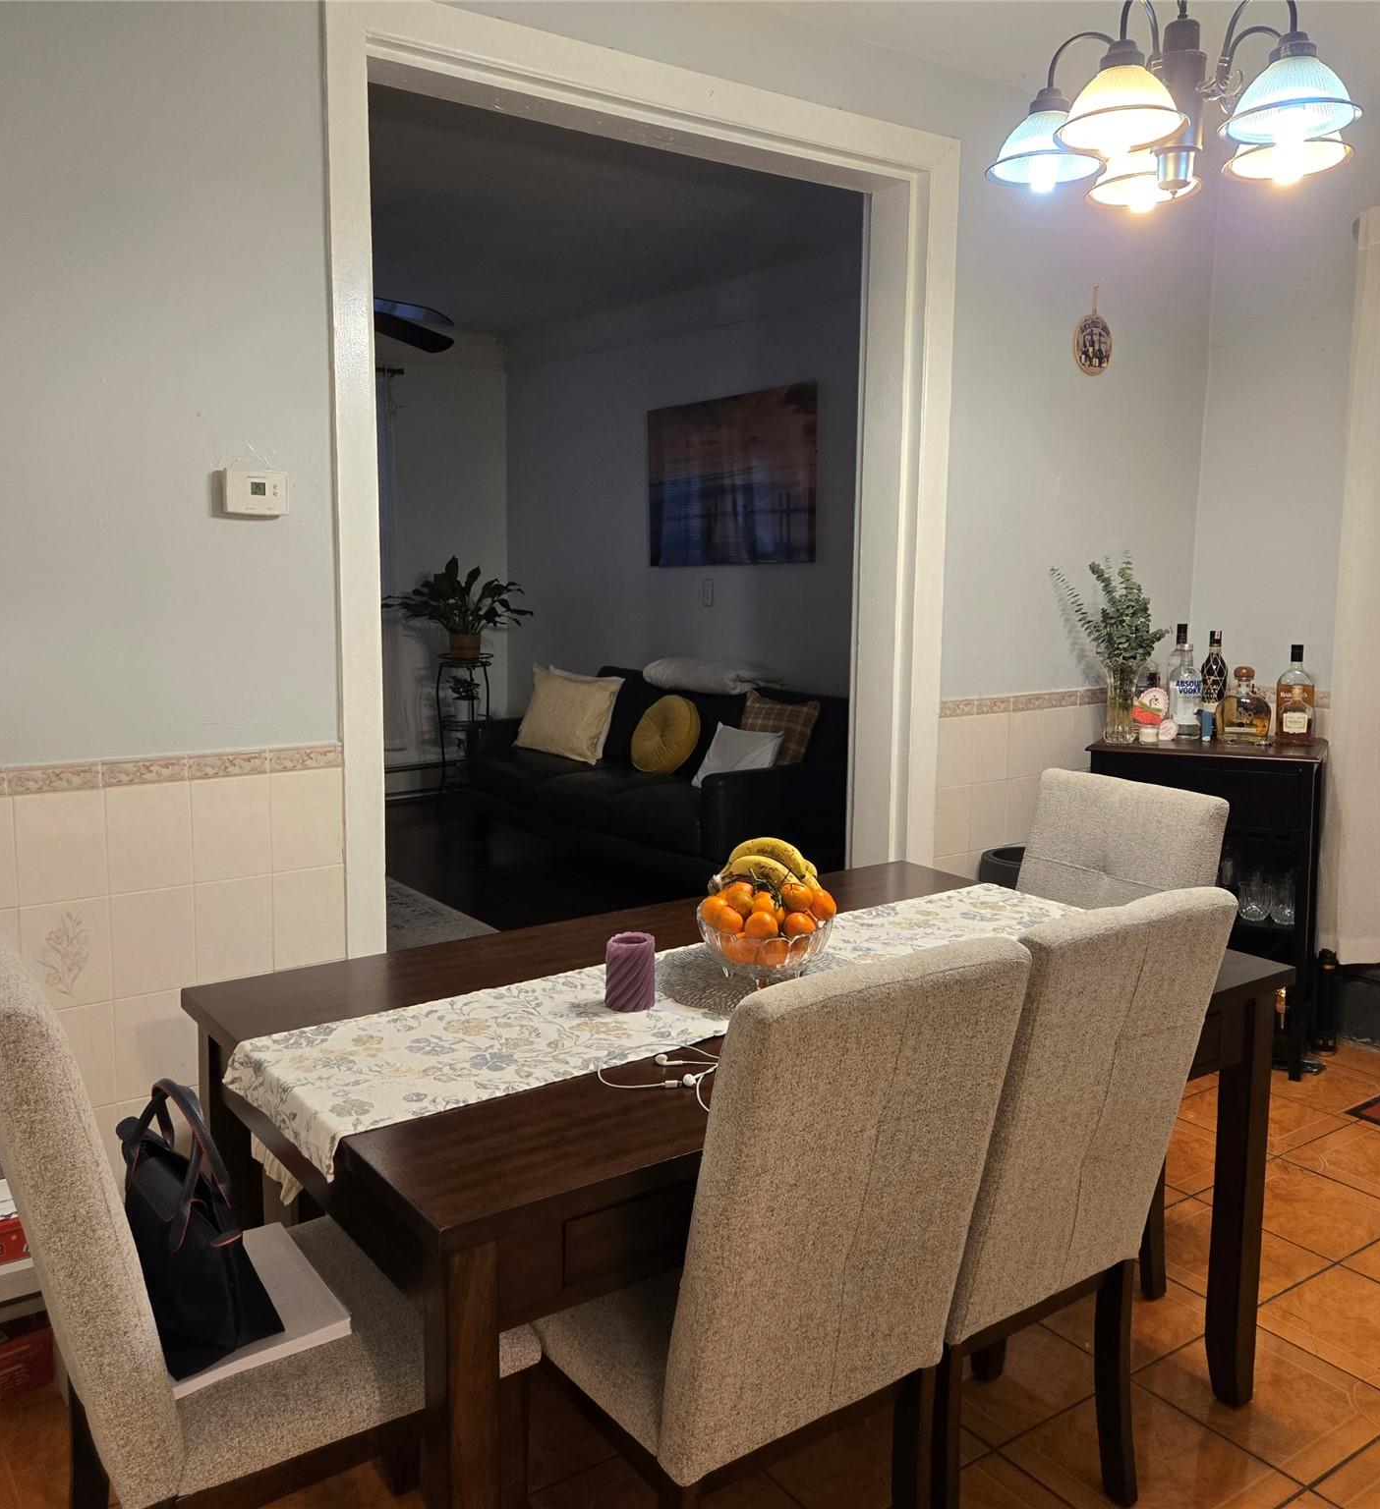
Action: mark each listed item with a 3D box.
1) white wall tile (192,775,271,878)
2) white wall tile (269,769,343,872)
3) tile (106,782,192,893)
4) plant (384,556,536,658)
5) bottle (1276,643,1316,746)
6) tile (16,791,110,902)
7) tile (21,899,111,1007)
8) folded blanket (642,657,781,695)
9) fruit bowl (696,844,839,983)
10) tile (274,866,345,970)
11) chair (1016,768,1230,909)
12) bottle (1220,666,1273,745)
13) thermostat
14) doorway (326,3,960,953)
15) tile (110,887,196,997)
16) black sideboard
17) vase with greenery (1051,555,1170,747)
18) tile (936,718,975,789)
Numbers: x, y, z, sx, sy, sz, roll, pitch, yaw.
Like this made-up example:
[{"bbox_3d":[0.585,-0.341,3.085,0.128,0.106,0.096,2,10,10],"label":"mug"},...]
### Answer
[{"bbox_3d":[-0.877,0.144,2.559,0.150,0.200,0.010,-5,10,-36],"label":"white wall tile"},{"bbox_3d":[-0.766,0.132,2.677,0.151,0.199,0.010,-5,10,-35],"label":"white wall tile"},{"bbox_3d":[-1.006,0.154,2.486,0.150,0.200,0.010,-5,10,-37],"label":"tile"},{"bbox_3d":[-1.302,-0.816,7.500,0.840,0.585,0.720,-1,9,-10],"label":"plant"},{"bbox_3d":[1.754,-0.177,3.870,0.107,0.283,0.085,3,9,18],"label":"bottle"},{"bbox_3d":[-1.118,0.166,2.385,0.150,0.200,0.010,-5,10,-36],"label":"tile"},{"bbox_3d":[-1.139,0.368,2.445,0.151,0.199,0.010,-5,10,-35],"label":"tile"},{"bbox_3d":[0.105,-0.352,5.976,0.242,0.121,0.757,-5,11,-35],"label":"folded blanket"},{"bbox_3d":[0.120,0.245,2.099,0.220,0.220,0.220,1,9,0],"label":"fruit bowl"},{"bbox_3d":[-0.759,0.328,2.676,0.150,0.200,0.010,-6,11,-36],"label":"tile"},{"bbox_3d":[0.644,0.565,2.621,0.610,0.980,0.460,-5,10,-36],"label":"chair"},{"bbox_3d":[1.669,-0.155,4.032,0.140,0.222,0.090,4,9,20],"label":"bottle"},{"bbox_3d":[-0.810,-0.487,2.489,0.113,0.080,0.030,-5,10,-36],"label":"thermostat"},{"bbox_3d":[-0.034,-0.291,3.187,1.710,2.500,0.170,-5,10,-36],"label":"doorway"},{"bbox_3d":[-1.000,0.351,2.499,0.150,0.200,0.010,-6,11,-36],"label":"tile"},{"bbox_3d":[1.449,0.429,3.873,0.600,0.910,0.370,4,9,20],"label":"black sideboard"},{"bbox_3d":[1.236,-0.311,3.945,0.340,0.555,0.270,3,9,17],"label":"vase with greenery"},{"bbox_3d":[0.743,-0.006,3.741,0.149,0.199,0.010,-5,10,-35],"label":"tile"}]

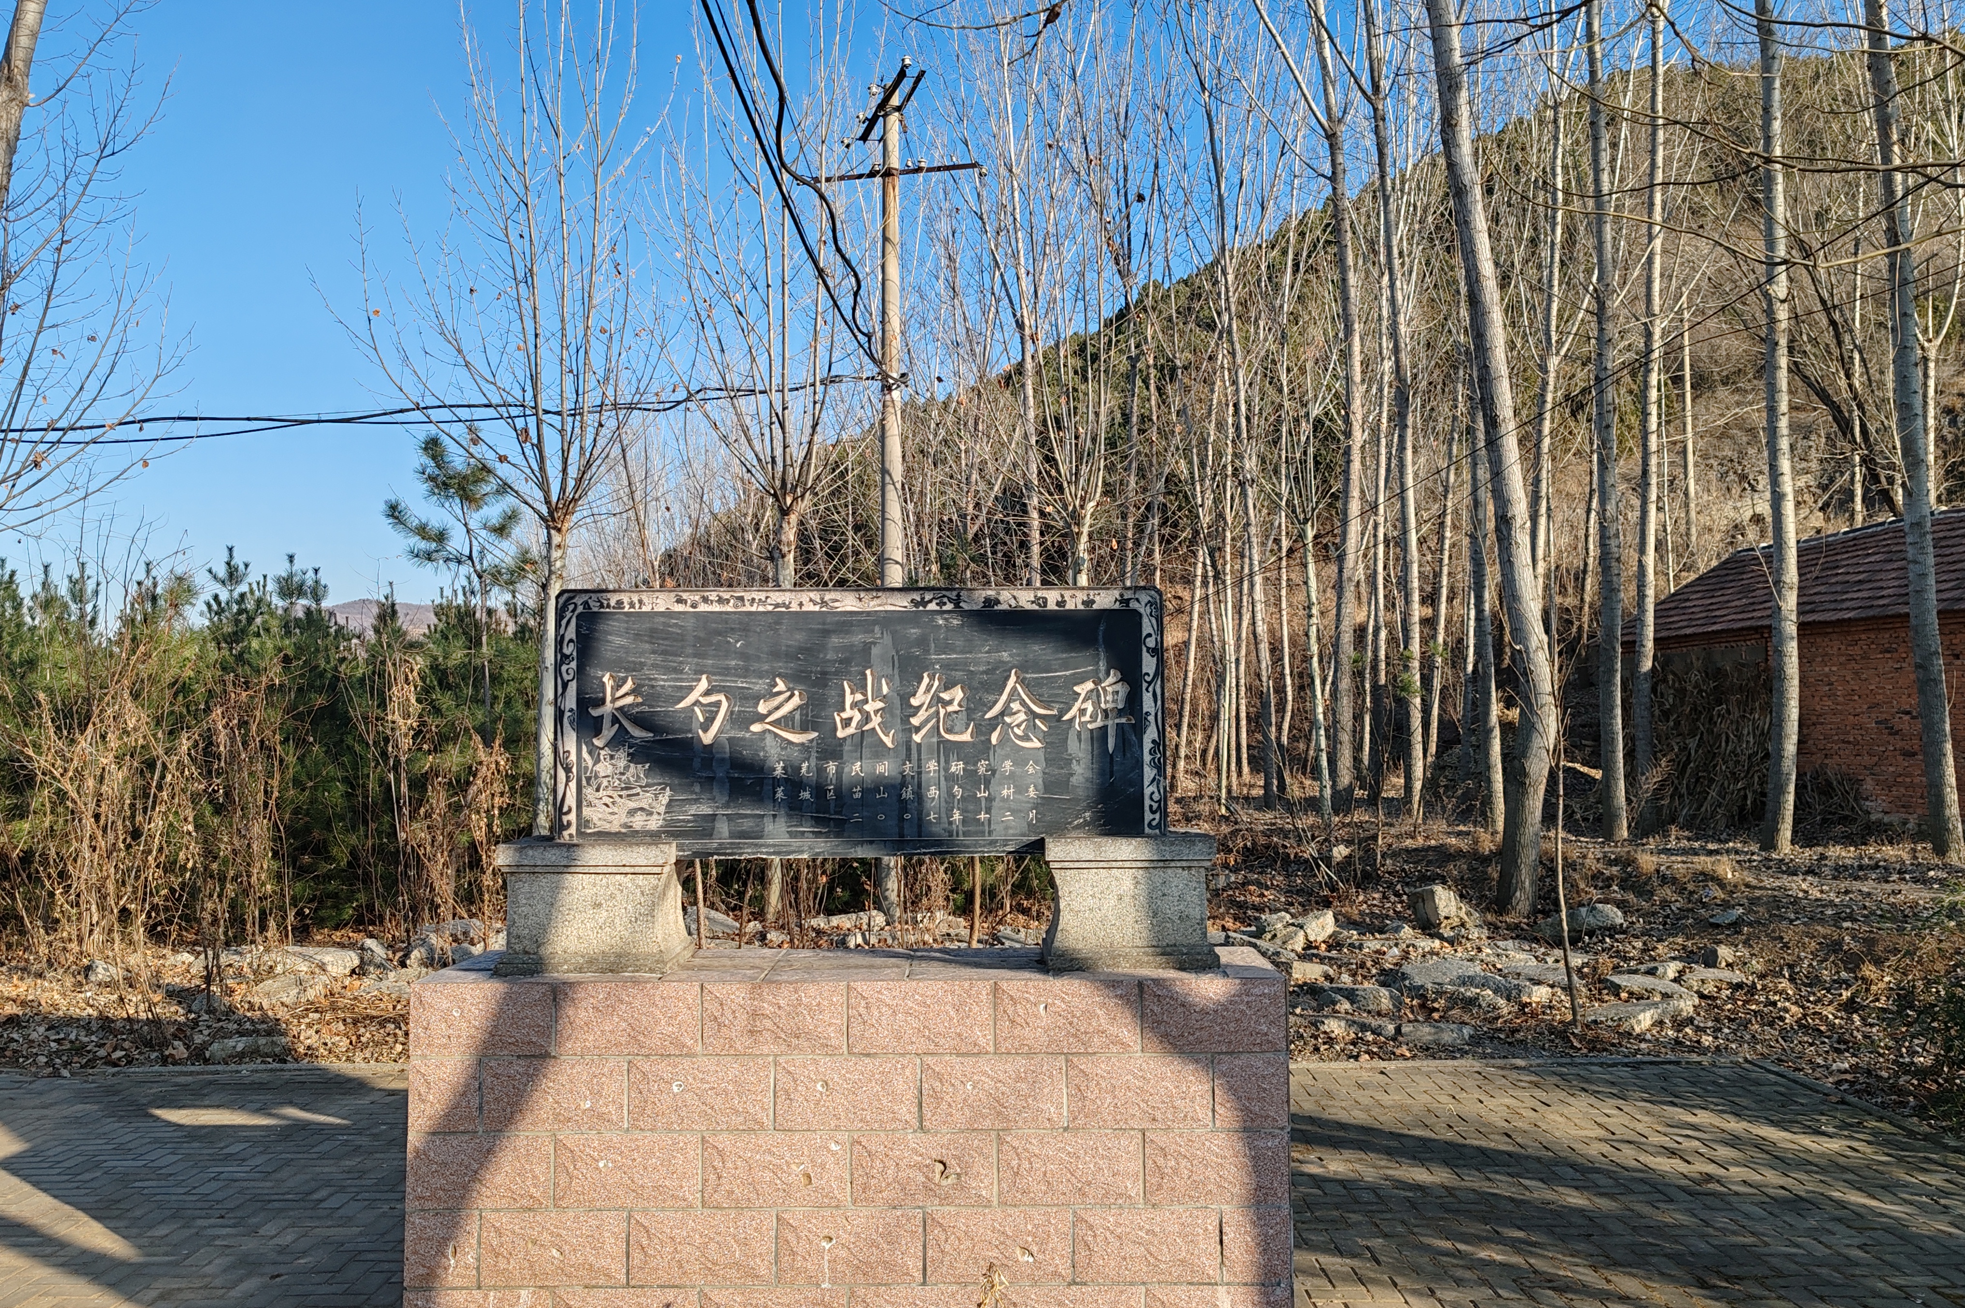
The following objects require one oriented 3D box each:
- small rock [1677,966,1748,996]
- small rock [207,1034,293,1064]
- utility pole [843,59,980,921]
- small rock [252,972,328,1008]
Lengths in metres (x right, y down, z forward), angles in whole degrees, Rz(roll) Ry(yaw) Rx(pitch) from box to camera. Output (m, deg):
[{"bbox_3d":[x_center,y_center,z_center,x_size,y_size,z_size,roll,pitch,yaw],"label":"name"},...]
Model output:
[{"bbox_3d":[4.820,2.168,10.127,0.423,0.137,0.380,-2,-3,25],"label":"small rock"},{"bbox_3d":[-4.254,2.276,8.895,0.474,0.137,0.300,0,-4,1],"label":"small rock"},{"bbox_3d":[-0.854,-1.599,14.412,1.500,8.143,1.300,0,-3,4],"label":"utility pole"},{"bbox_3d":[-4.688,2.281,10.386,0.467,0.169,0.380,1,-3,-24],"label":"small rock"}]

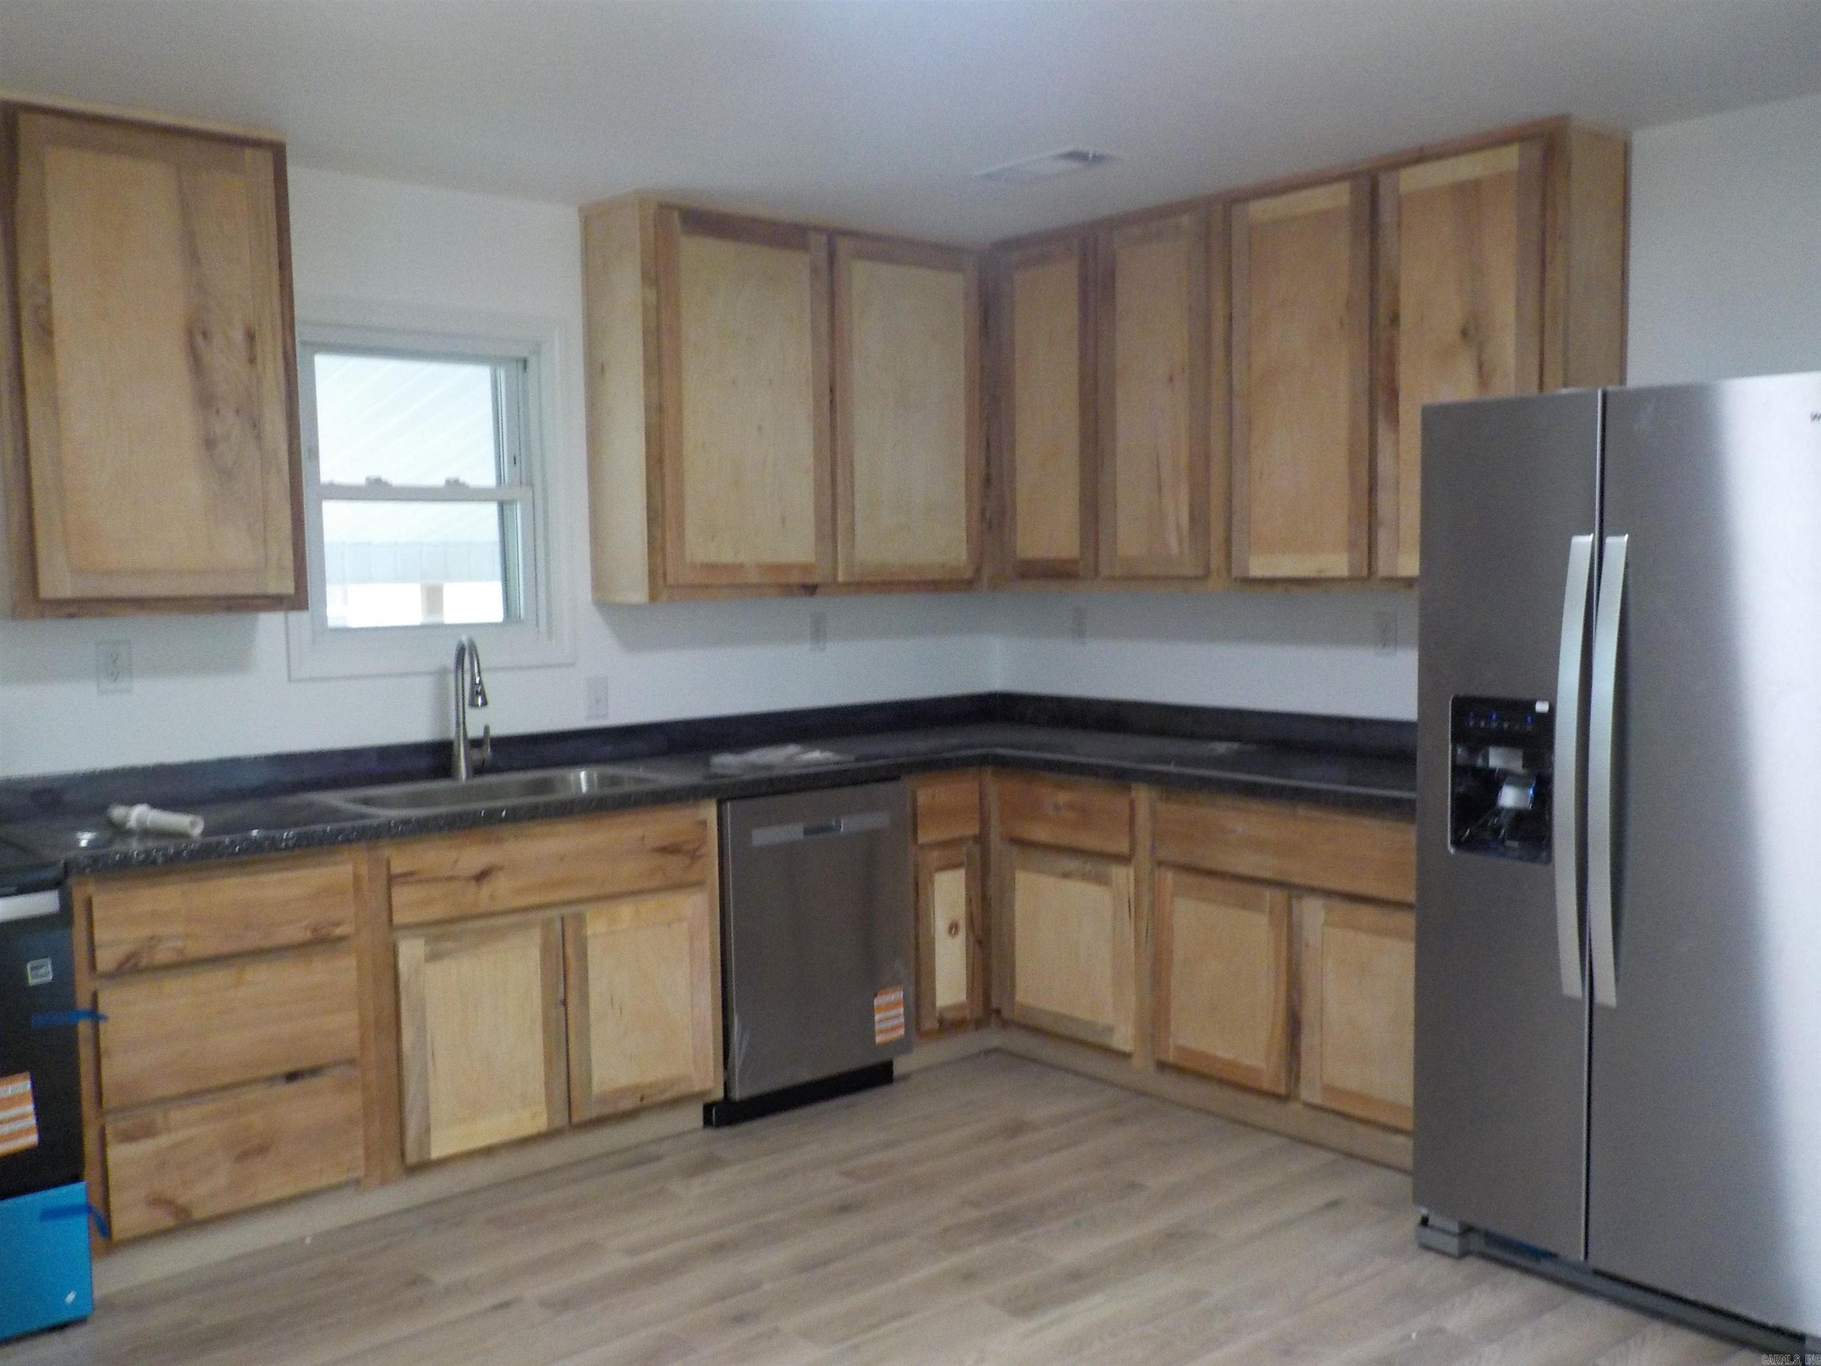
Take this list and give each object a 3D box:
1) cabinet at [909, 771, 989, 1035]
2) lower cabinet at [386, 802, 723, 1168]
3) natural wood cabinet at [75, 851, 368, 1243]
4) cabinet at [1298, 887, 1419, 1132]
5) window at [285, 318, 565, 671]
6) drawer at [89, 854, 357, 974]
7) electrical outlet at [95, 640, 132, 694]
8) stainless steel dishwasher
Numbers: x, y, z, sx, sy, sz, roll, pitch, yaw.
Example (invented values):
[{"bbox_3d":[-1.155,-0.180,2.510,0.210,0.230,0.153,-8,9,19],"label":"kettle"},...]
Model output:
[{"bbox_3d":[-0.084,0.612,4.694,0.292,0.745,0.610,-4,5,-41],"label":"cabinet"},{"bbox_3d":[-1.008,0.681,3.974,0.856,0.750,0.620,-4,5,-41],"label":"lower cabinet"},{"bbox_3d":[-1.595,0.721,3.492,0.569,0.742,0.620,-4,5,-41],"label":"natural wood cabinet"},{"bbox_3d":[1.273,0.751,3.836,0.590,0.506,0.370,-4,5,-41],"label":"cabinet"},{"bbox_3d":[-1.262,-0.497,4.154,0.784,0.932,0.105,-4,5,-41],"label":"window"},{"bbox_3d":[-1.556,0.460,3.418,0.514,0.177,0.500,-4,5,-41],"label":"drawer"},{"bbox_3d":[-1.834,-0.038,3.638,0.071,0.118,0.012,-4,5,-41],"label":"electrical outlet"},{"bbox_3d":[-0.424,0.687,4.411,0.595,0.848,0.620,-4,5,-41],"label":"stainless steel dishwasher"}]

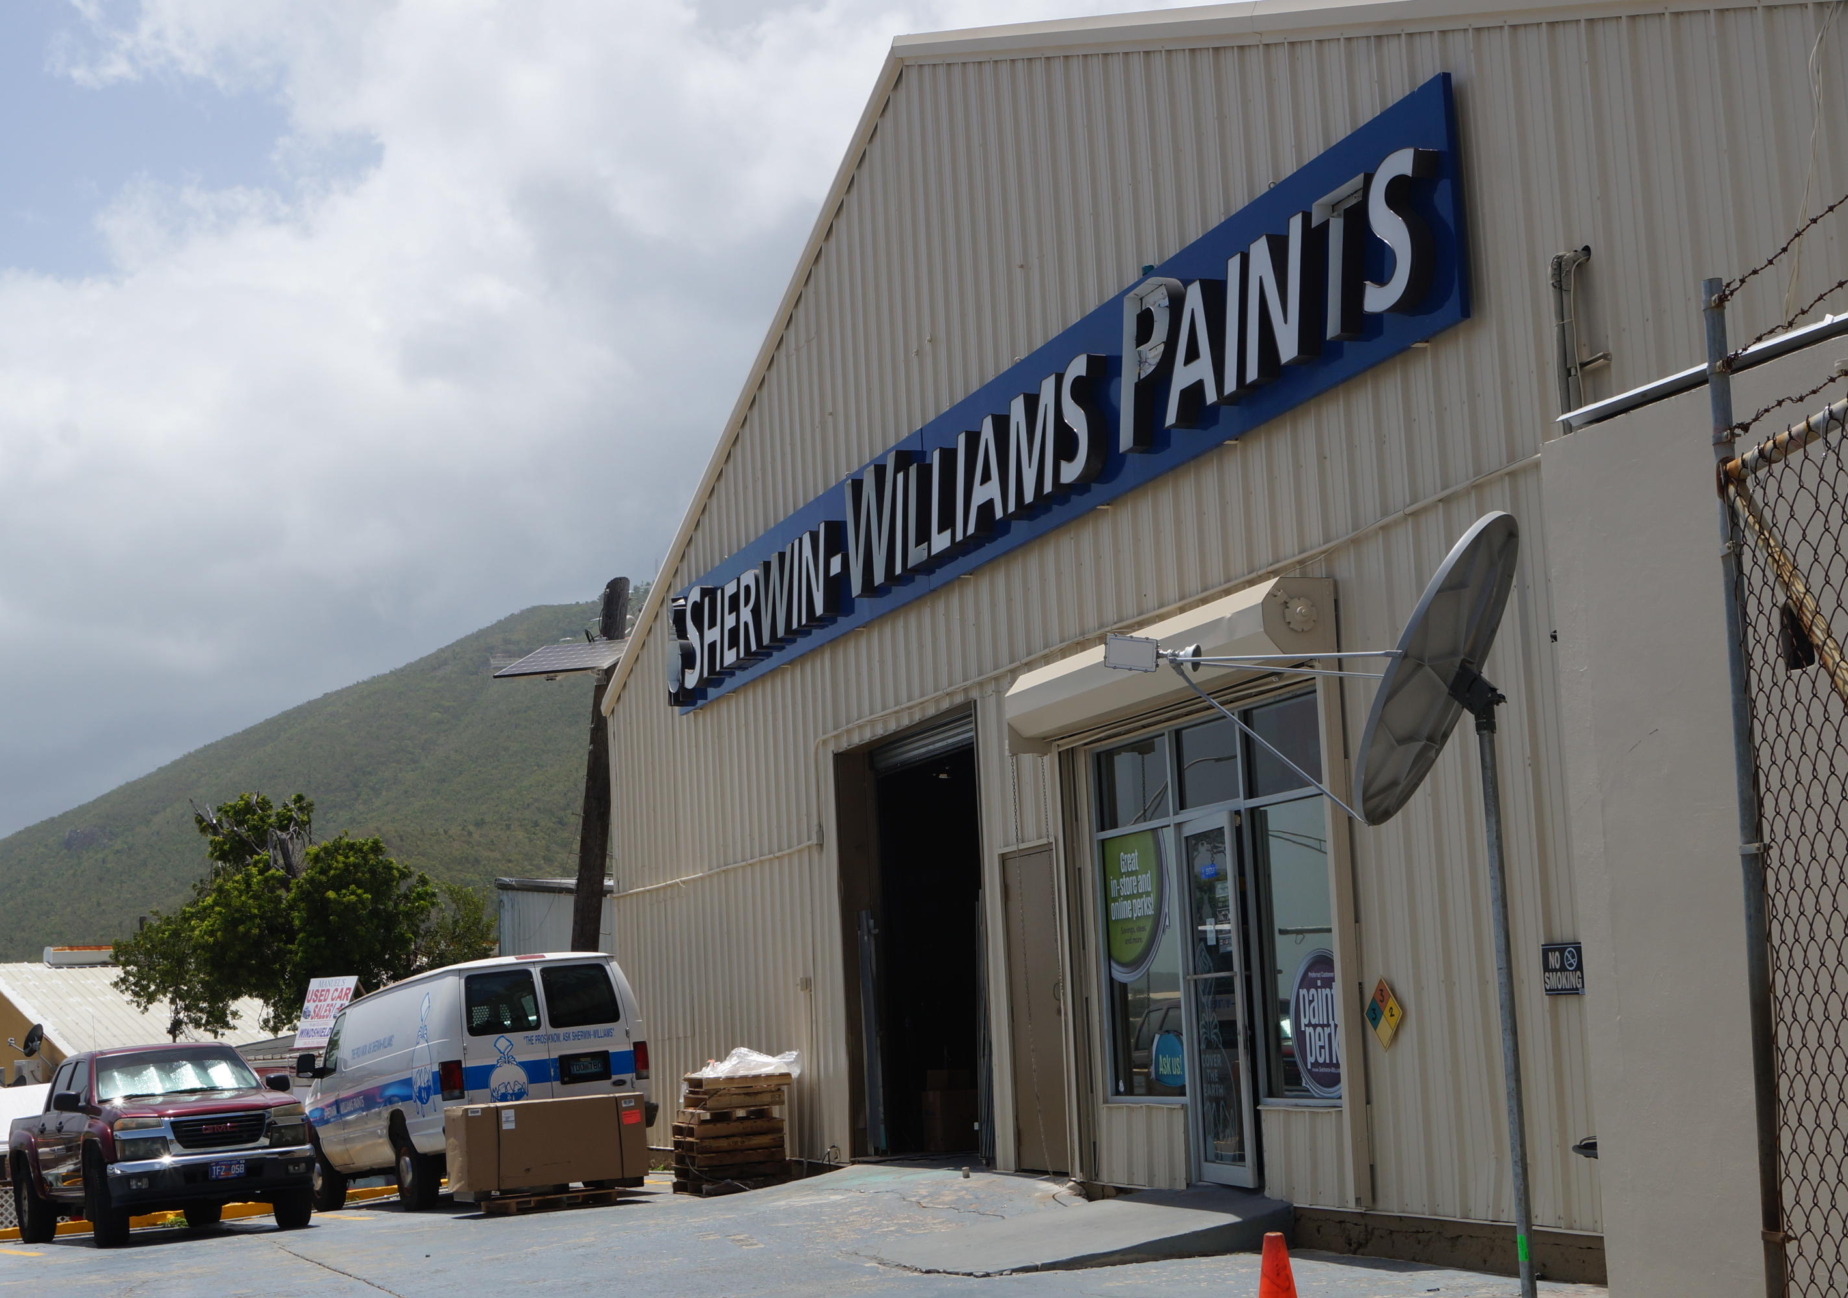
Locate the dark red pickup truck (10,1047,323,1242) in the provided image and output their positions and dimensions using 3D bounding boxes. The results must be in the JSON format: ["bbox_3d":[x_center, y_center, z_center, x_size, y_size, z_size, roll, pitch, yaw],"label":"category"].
[{"bbox_3d":[-7.018,4.466,22.260,1.800,1.730,5.250,0,-11,-30],"label":"dark red pickup truck"}]

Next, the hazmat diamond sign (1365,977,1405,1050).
[{"bbox_3d":[2.375,1.878,12.569,0.012,0.375,0.375,0,-9,-21],"label":"hazmat diamond sign"}]

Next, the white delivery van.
[{"bbox_3d":[-4.462,4.236,23.447,2.080,2.110,5.550,0,-11,-27],"label":"white delivery van"}]

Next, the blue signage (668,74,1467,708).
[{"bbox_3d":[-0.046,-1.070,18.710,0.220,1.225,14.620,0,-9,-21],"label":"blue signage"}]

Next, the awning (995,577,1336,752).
[{"bbox_3d":[1.382,0.115,14.658,0.460,0.430,3.600,0,-9,-21],"label":"awning"}]

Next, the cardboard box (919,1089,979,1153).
[{"bbox_3d":[0.280,4.062,21.112,0.500,0.530,0.340,3,-10,-32],"label":"cardboard box"}]

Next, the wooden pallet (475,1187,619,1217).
[{"bbox_3d":[-3.187,4.550,20.066,1.080,0.130,1.100,-2,-10,-21],"label":"wooden pallet"}]

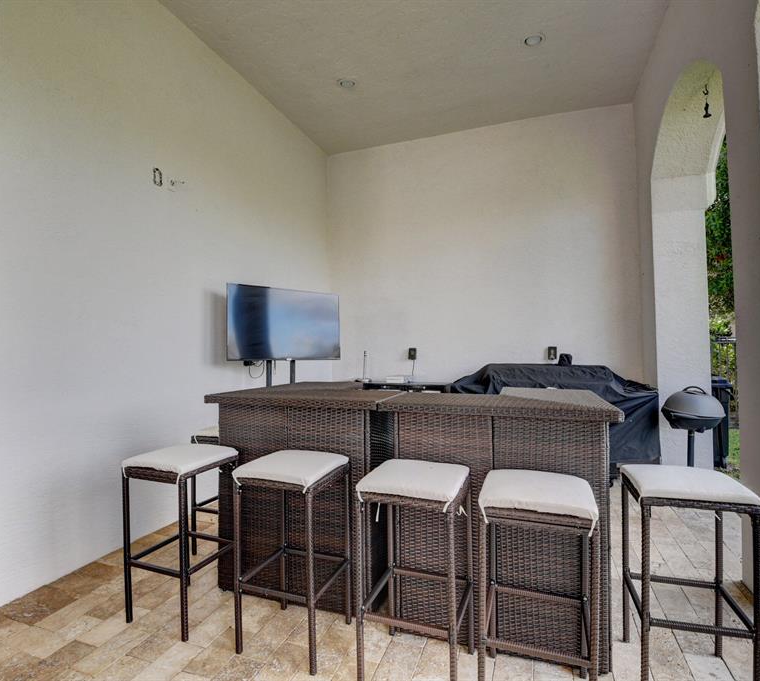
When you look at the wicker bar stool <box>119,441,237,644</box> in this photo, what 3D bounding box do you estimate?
[{"bbox_3d":[-0.998,0.984,2.191,0.400,0.795,0.379,-1,-2,21],"label":"wicker bar stool"}]

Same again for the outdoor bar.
[{"bbox_3d":[0.169,0.846,2.513,2.050,1.076,1.052,-1,-2,19],"label":"outdoor bar"}]

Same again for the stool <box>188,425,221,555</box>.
[{"bbox_3d":[-0.988,1.002,2.913,0.379,0.795,0.400,-1,-2,19],"label":"stool"}]

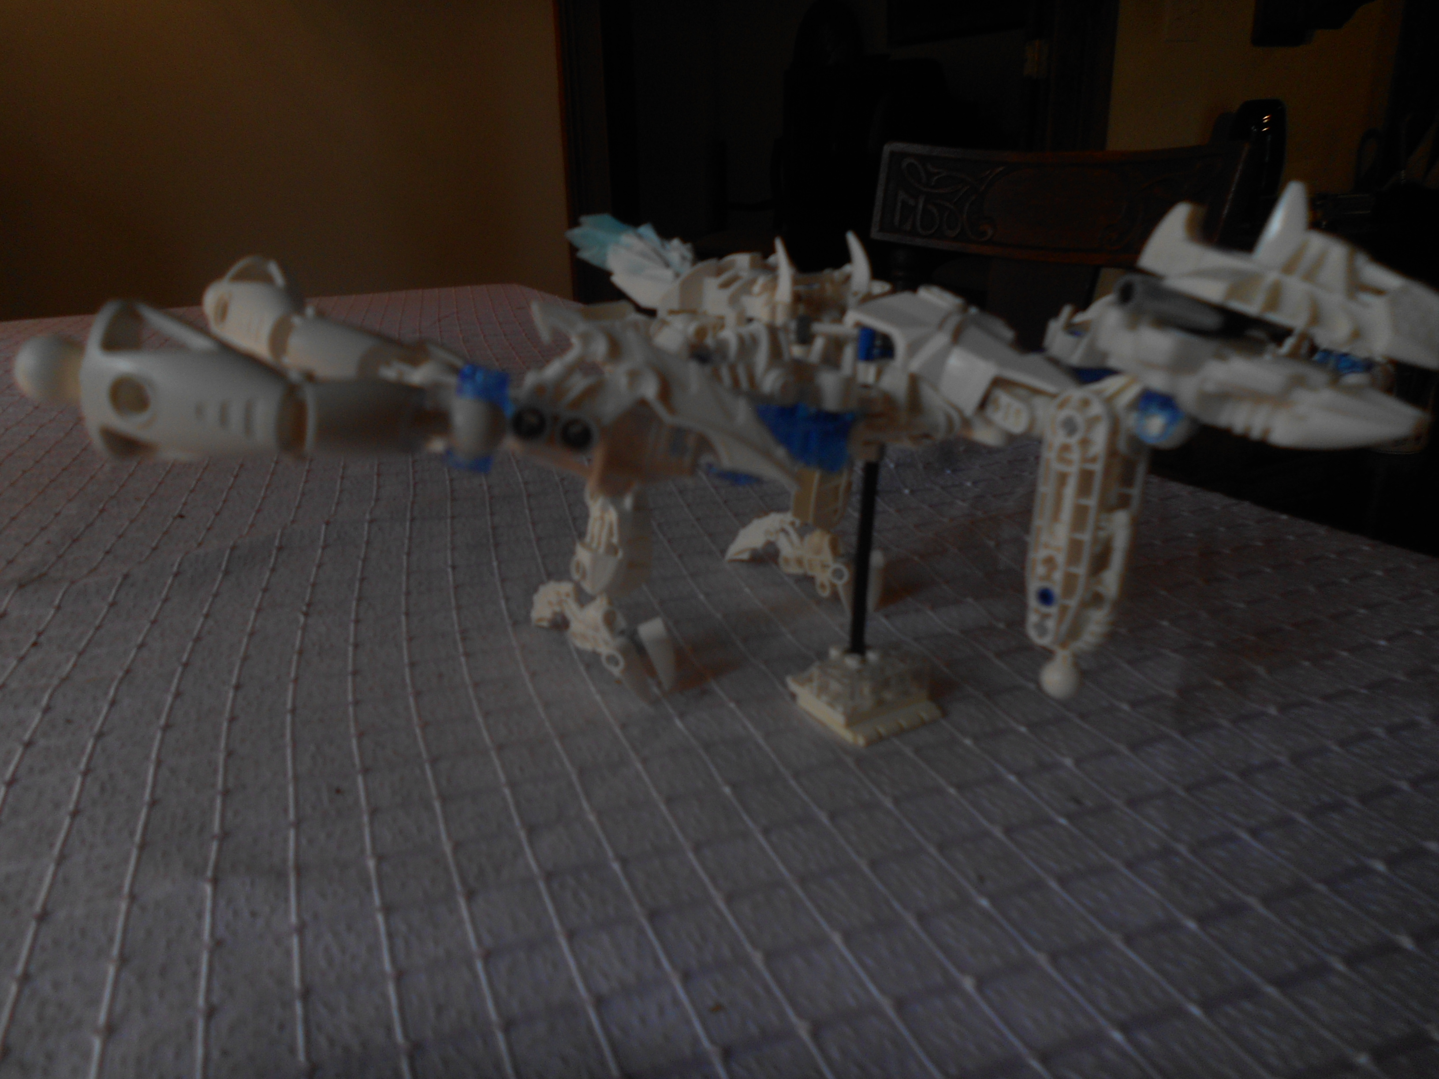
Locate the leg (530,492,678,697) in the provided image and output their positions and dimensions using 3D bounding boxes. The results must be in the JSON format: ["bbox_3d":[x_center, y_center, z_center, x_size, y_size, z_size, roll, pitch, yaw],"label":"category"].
[{"bbox_3d":[-0.043,0.012,0.374,0.055,0.063,0.023,16,25,42],"label":"leg"}]

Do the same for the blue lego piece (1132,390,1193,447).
[{"bbox_3d":[0.109,-0.030,0.267,0.013,0.013,0.013,-16,23,-38],"label":"blue lego piece"}]

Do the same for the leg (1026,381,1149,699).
[{"bbox_3d":[0.097,0.000,0.285,0.025,0.082,0.019,-16,23,-38],"label":"leg"}]

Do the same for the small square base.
[{"bbox_3d":[0.045,0.045,0.344,0.032,0.018,0.040,-13,21,-32],"label":"small square base"}]

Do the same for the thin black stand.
[{"bbox_3d":[0.045,0.005,0.335,0.005,0.066,0.005,-11,22,-32],"label":"thin black stand"}]

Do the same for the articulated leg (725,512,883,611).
[{"bbox_3d":[0.033,0.005,0.441,0.068,0.033,0.024,16,25,42],"label":"articulated leg"}]

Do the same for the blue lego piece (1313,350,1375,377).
[{"bbox_3d":[0.144,-0.041,0.250,0.012,0.008,0.012,-16,23,-38],"label":"blue lego piece"}]

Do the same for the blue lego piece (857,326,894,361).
[{"bbox_3d":[0.046,-0.058,0.322,0.011,0.011,0.011,-13,21,-32],"label":"blue lego piece"}]

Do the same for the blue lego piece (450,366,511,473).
[{"bbox_3d":[-0.067,-0.034,0.305,0.014,0.028,0.014,-16,23,-38],"label":"blue lego piece"}]

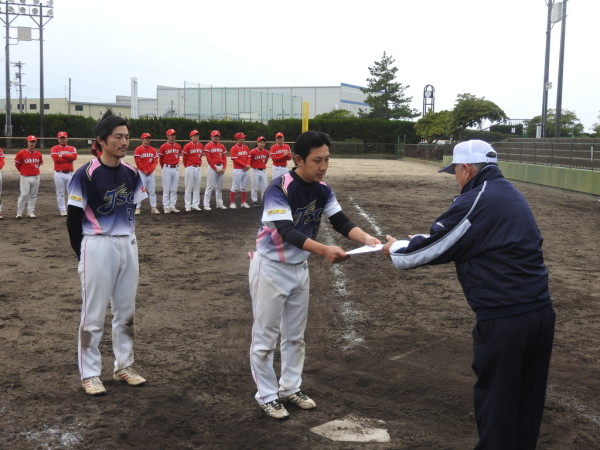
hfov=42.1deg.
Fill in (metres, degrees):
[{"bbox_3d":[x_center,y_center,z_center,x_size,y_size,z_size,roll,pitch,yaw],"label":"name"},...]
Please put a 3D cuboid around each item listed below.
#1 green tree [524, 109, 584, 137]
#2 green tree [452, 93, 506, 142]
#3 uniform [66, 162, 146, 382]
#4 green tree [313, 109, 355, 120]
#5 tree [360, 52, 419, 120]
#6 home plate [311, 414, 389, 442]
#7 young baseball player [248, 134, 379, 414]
[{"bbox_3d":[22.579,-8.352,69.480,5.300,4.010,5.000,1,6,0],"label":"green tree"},{"bbox_3d":[15.966,-8.886,69.430,5.000,5.750,5.000,1,6,0],"label":"green tree"},{"bbox_3d":[-1.228,0.269,5.039,0.320,1.400,0.470,6,8,41],"label":"uniform"},{"bbox_3d":[3.164,-8.745,74.488,4.200,4.710,4.200,1,6,0],"label":"green tree"},{"bbox_3d":[8.625,-11.643,76.182,5.500,10.230,5.500,1,6,0],"label":"tree"},{"bbox_3d":[0.350,1.158,4.361,0.432,0.030,0.432,-5,8,-42],"label":"home plate"},{"bbox_3d":[0.067,0.293,4.568,0.660,1.670,0.500,5,8,37],"label":"young baseball player"}]

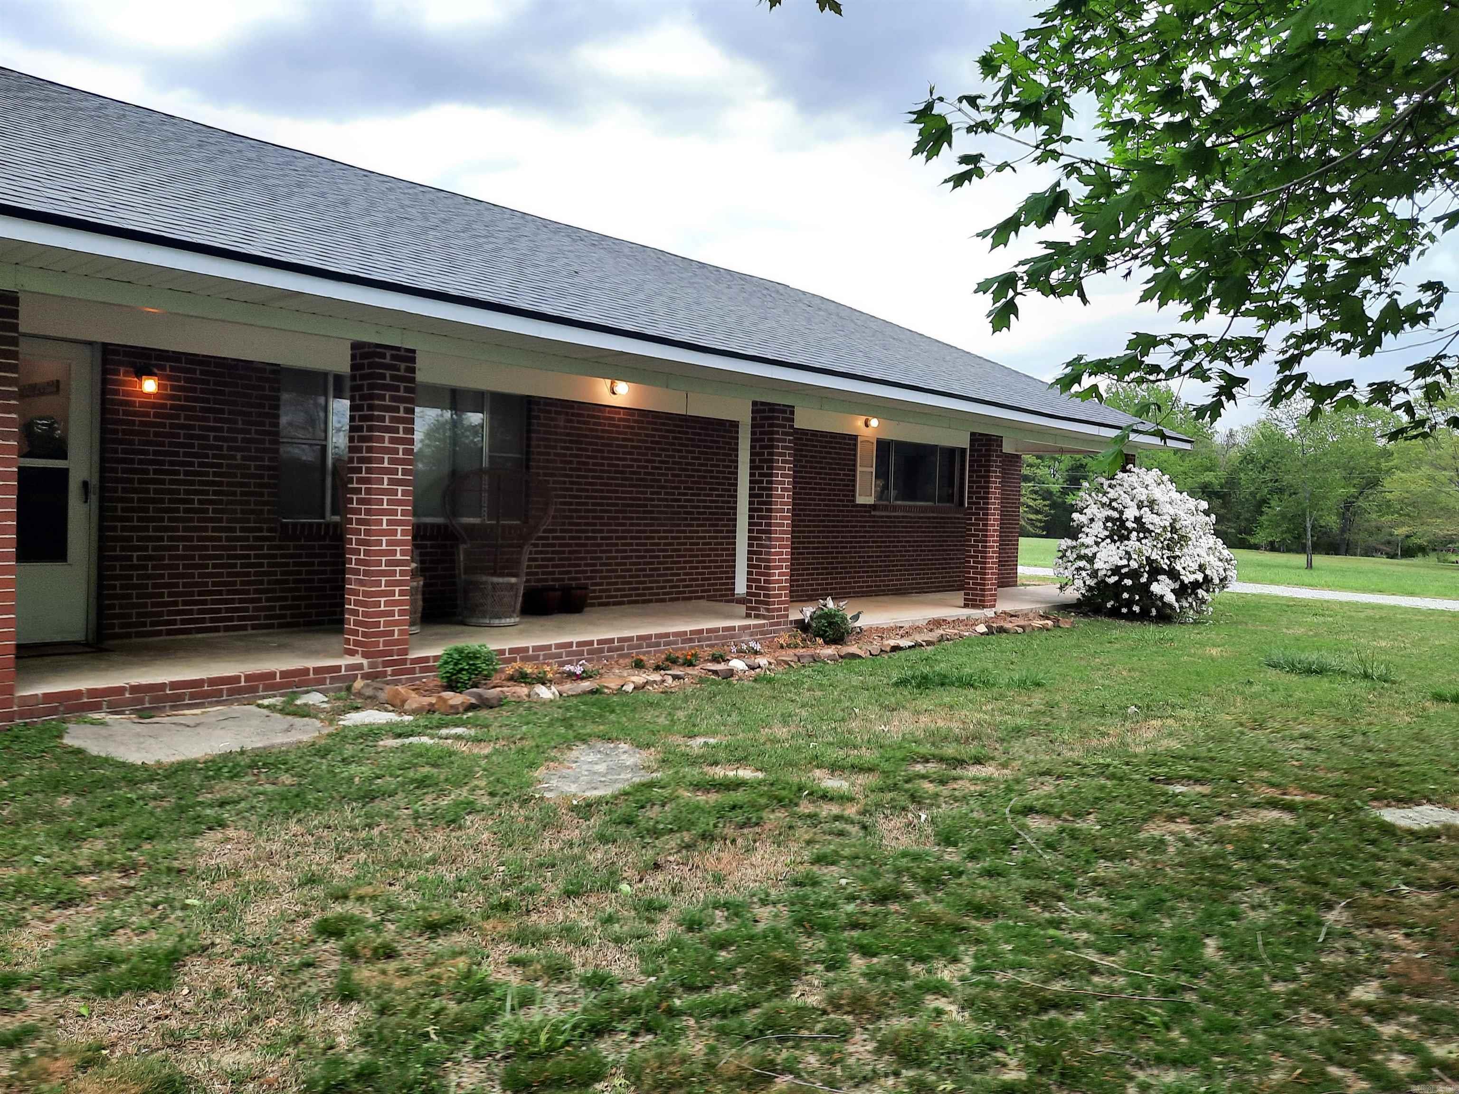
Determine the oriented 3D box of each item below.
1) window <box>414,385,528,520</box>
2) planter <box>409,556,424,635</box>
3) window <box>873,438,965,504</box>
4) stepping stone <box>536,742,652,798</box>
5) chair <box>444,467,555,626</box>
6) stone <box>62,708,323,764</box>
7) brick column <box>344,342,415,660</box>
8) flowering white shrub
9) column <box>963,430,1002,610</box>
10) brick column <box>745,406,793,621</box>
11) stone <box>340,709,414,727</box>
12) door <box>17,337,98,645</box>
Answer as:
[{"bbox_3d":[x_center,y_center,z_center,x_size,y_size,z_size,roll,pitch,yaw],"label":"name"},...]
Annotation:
[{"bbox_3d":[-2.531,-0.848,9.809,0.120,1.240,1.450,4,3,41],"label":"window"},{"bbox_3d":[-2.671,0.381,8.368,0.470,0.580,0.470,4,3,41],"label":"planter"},{"bbox_3d":[2.779,-1.066,15.421,0.120,0.890,2.450,4,3,41],"label":"window"},{"bbox_3d":[-0.625,1.136,5.262,0.540,0.060,0.980,2,2,10],"label":"stepping stone"},{"bbox_3d":[-2.075,-0.029,9.318,1.000,1.400,0.680,2,2,-6],"label":"chair"},{"bbox_3d":[-2.776,0.996,5.557,1.080,0.060,1.060,4,3,41],"label":"stone"},{"bbox_3d":[-2.347,-0.308,7.086,0.301,2.096,0.301,4,3,41],"label":"brick column"},{"bbox_3d":[5.676,-0.067,14.347,2.400,2.060,2.300,3,3,22],"label":"flowering white shrub"},{"bbox_3d":[3.240,-0.309,13.431,0.300,2.175,0.300,4,3,41],"label":"column"},{"bbox_3d":[0.396,-0.328,10.177,0.300,2.055,0.300,4,3,41],"label":"brick column"},{"bbox_3d":[-2.074,1.009,6.046,0.360,0.050,0.390,3,3,33],"label":"stone"},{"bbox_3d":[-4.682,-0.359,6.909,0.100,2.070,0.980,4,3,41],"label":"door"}]

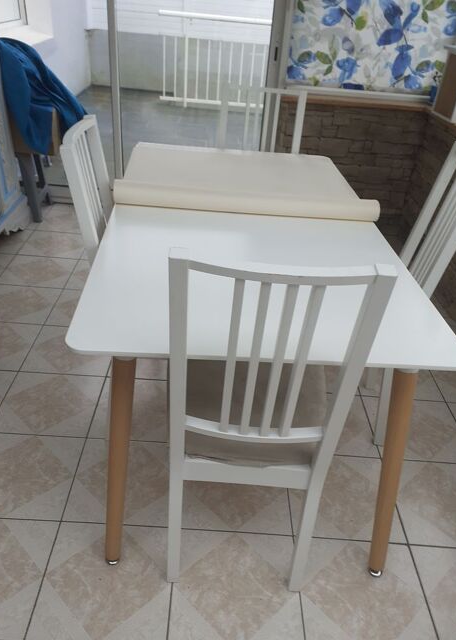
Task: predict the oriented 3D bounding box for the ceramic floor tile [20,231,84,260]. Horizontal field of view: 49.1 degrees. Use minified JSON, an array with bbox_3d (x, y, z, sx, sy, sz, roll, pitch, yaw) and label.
[{"bbox_3d":[-0.988,-0.436,2.892,0.338,0.010,0.322,4,34,-2],"label":"ceramic floor tile"}]

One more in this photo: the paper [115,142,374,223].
[{"bbox_3d":[0.061,-0.548,1.816,0.825,0.068,0.700,3,34,-5],"label":"paper"}]

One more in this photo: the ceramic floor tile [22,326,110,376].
[{"bbox_3d":[-0.654,0.131,2.116,0.338,0.010,0.322,4,34,-2],"label":"ceramic floor tile"}]

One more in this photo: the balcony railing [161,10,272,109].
[{"bbox_3d":[-0.123,-3.024,5.933,1.400,1.000,0.060,4,34,-2],"label":"balcony railing"}]

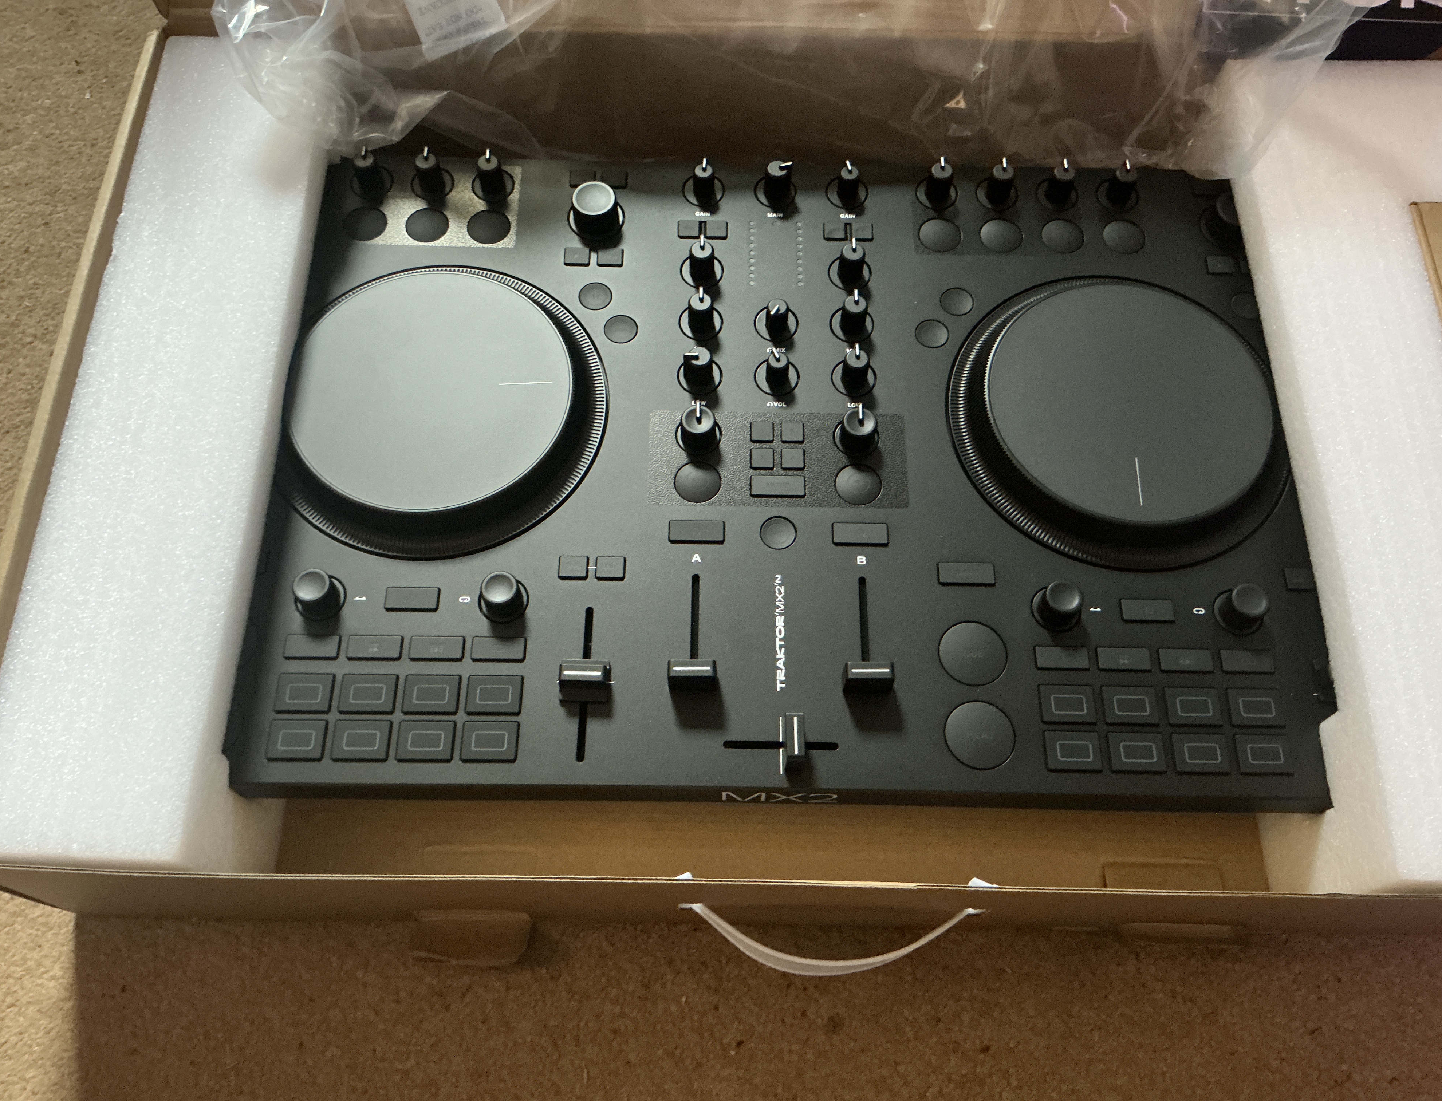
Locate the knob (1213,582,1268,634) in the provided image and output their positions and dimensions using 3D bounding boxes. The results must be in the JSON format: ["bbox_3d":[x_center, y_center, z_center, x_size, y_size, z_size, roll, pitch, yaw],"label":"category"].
[{"bbox_3d":[0.209,0.022,0.474,0.016,0.012,0.016,1,67,0],"label":"knob"}]

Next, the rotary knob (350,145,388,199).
[{"bbox_3d":[-0.164,-0.177,0.552,0.011,0.016,0.013,1,67,0],"label":"rotary knob"}]

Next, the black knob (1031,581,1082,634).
[{"bbox_3d":[0.131,0.020,0.456,0.019,0.013,0.019,1,65,0],"label":"black knob"}]

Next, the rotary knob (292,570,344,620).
[{"bbox_3d":[-0.160,0.016,0.468,0.017,0.013,0.017,1,66,0],"label":"rotary knob"}]

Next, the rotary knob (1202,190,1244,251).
[{"bbox_3d":[0.237,-0.152,0.550,0.022,0.015,0.022,1,66,0],"label":"rotary knob"}]

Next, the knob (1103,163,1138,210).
[{"bbox_3d":[0.189,-0.172,0.557,0.011,0.016,0.012,-4,66,-2],"label":"knob"}]

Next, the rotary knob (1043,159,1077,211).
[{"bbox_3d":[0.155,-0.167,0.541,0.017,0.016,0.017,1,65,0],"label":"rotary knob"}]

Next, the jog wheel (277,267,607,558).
[{"bbox_3d":[-0.122,-0.066,0.505,0.144,0.015,0.144,0,66,-1],"label":"jog wheel"}]

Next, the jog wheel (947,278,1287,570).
[{"bbox_3d":[0.168,-0.060,0.492,0.141,0.015,0.141,1,65,0],"label":"jog wheel"}]

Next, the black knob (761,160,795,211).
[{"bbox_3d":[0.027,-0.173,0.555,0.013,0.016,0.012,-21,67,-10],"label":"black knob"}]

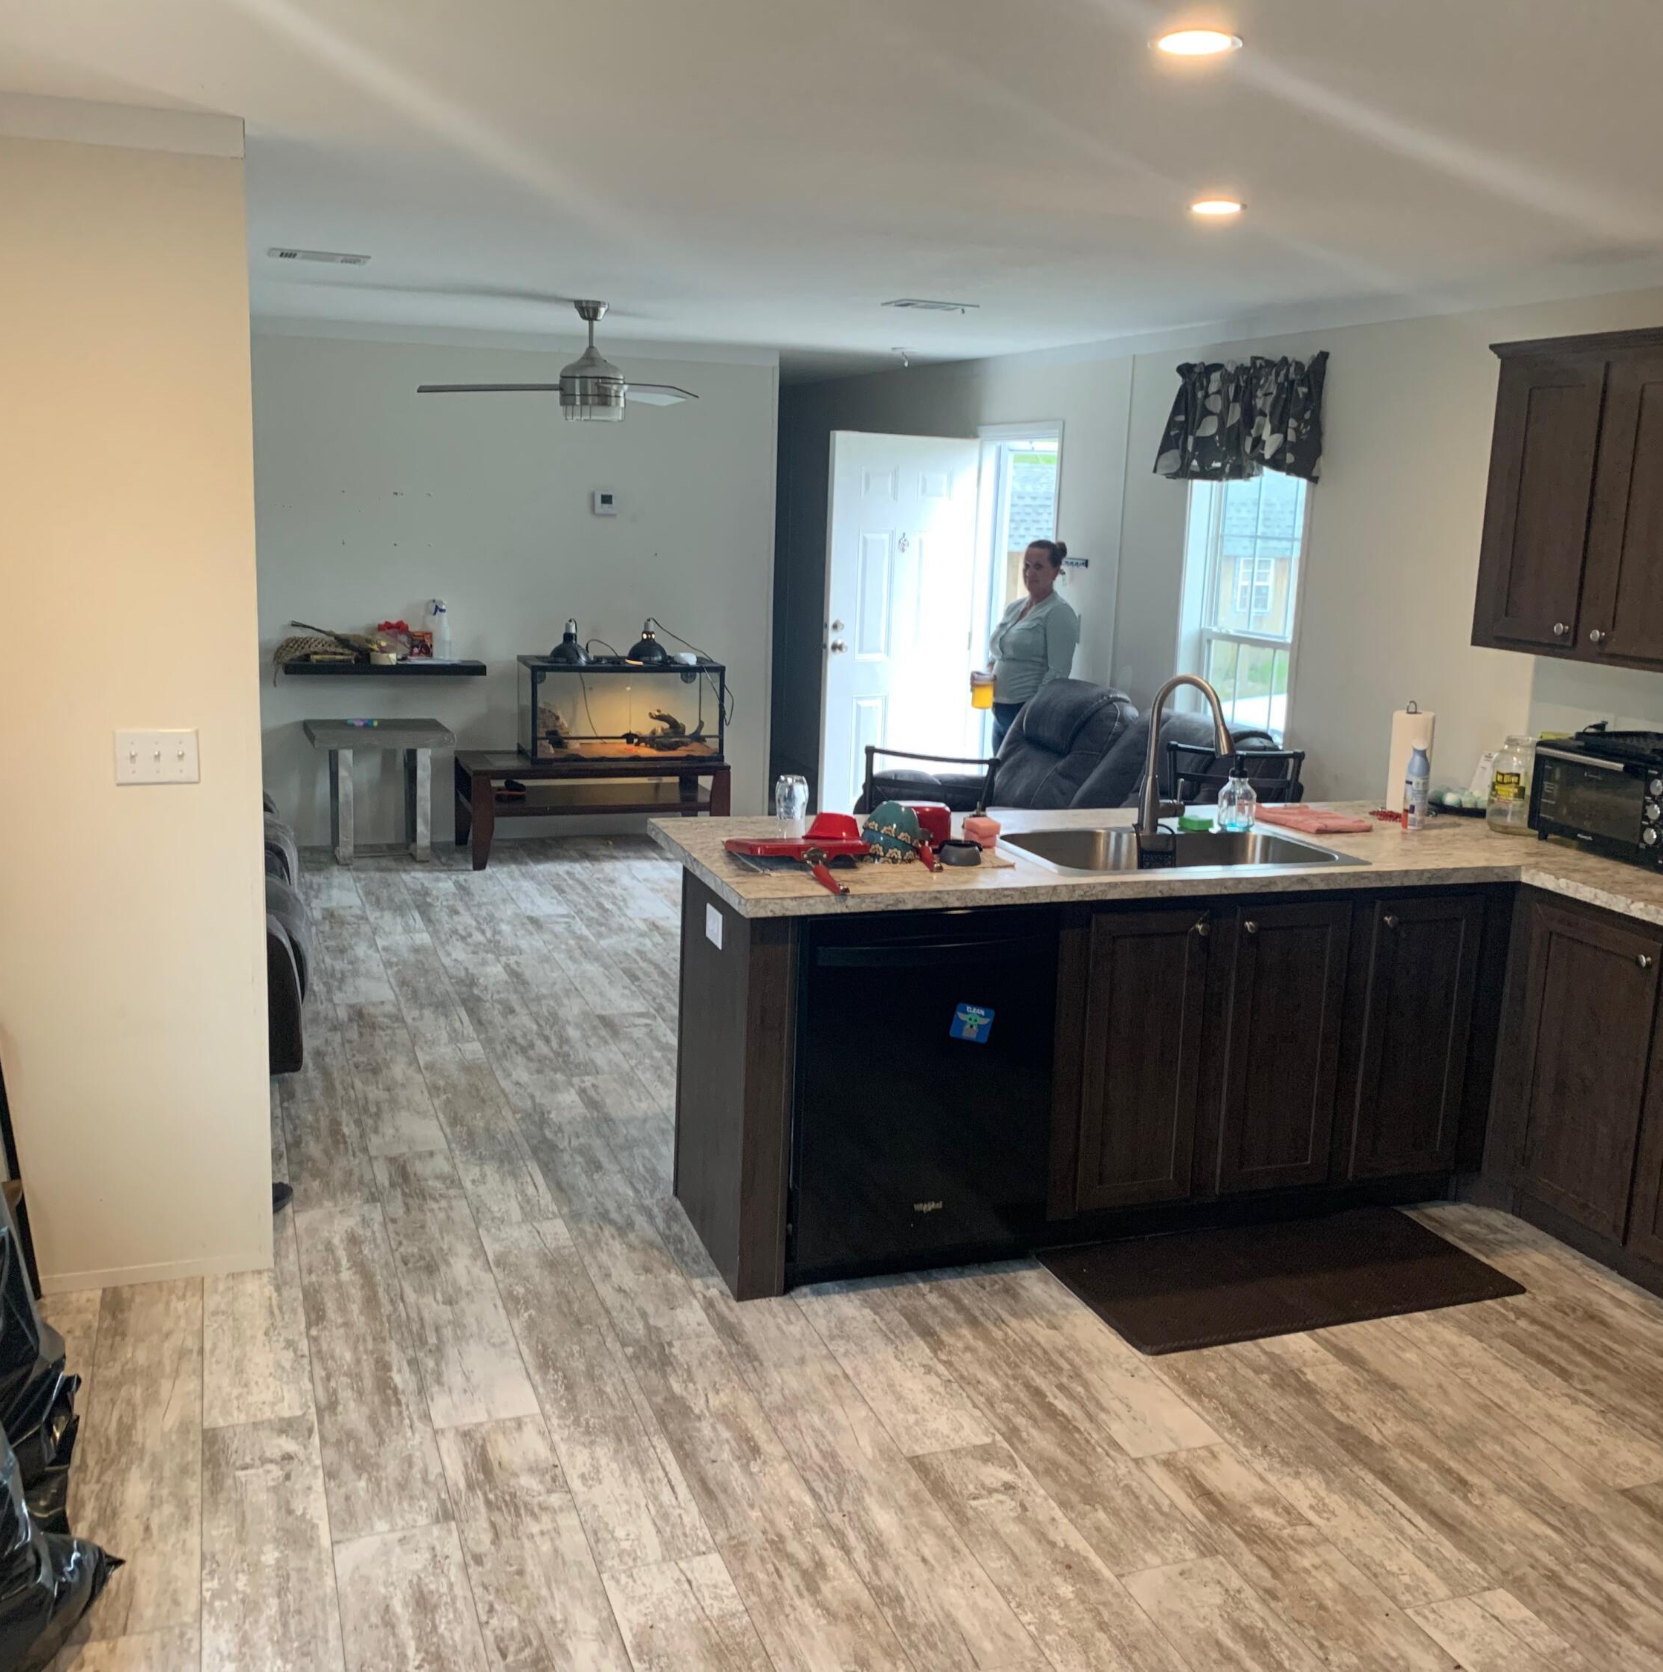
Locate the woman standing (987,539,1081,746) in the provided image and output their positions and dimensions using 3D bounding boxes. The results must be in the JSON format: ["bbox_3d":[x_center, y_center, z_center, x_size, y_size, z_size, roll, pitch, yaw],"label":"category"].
[{"bbox_3d":[0.827,-0.449,7.233,0.380,1.620,0.460,-5,13,-34],"label":"woman standing"}]

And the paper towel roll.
[{"bbox_3d":[1.705,-0.228,4.939,0.118,0.300,0.118,2,11,0],"label":"paper towel roll"}]

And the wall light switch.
[{"bbox_3d":[-1.393,-0.162,3.463,0.160,0.114,0.020,-2,12,-20],"label":"wall light switch"}]

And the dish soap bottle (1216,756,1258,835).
[{"bbox_3d":[1.094,-0.116,4.509,0.097,0.205,0.097,4,11,10],"label":"dish soap bottle"}]

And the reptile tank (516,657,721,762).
[{"bbox_3d":[-1.051,-0.619,8.252,0.930,0.470,0.475,-2,12,-20],"label":"reptile tank"}]

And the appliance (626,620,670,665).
[{"bbox_3d":[-0.901,-0.953,8.214,0.205,0.198,0.205,-2,12,-20],"label":"appliance"}]

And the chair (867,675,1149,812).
[{"bbox_3d":[0.717,-0.130,7.117,1.000,1.020,0.970,-2,12,-20],"label":"chair"}]

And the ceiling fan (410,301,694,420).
[{"bbox_3d":[-1.022,-1.799,6.324,1.130,0.435,1.200,1,11,-8],"label":"ceiling fan"}]

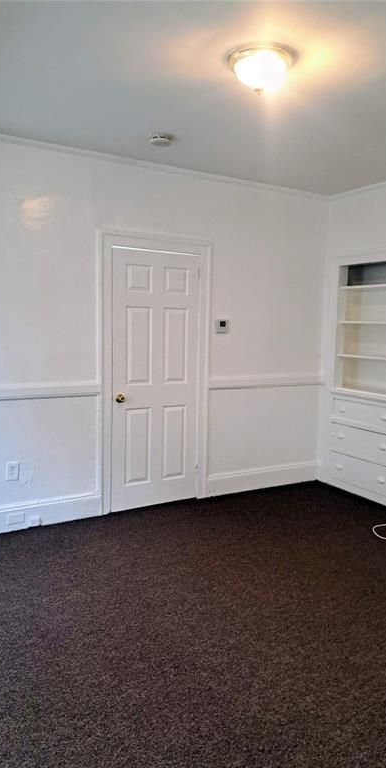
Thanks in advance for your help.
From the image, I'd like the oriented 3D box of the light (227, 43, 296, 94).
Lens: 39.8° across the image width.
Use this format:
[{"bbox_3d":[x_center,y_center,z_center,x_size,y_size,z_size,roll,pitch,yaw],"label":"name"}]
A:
[{"bbox_3d":[0.308,-1.385,2.412,0.312,0.140,0.312,1,6,0],"label":"light"}]

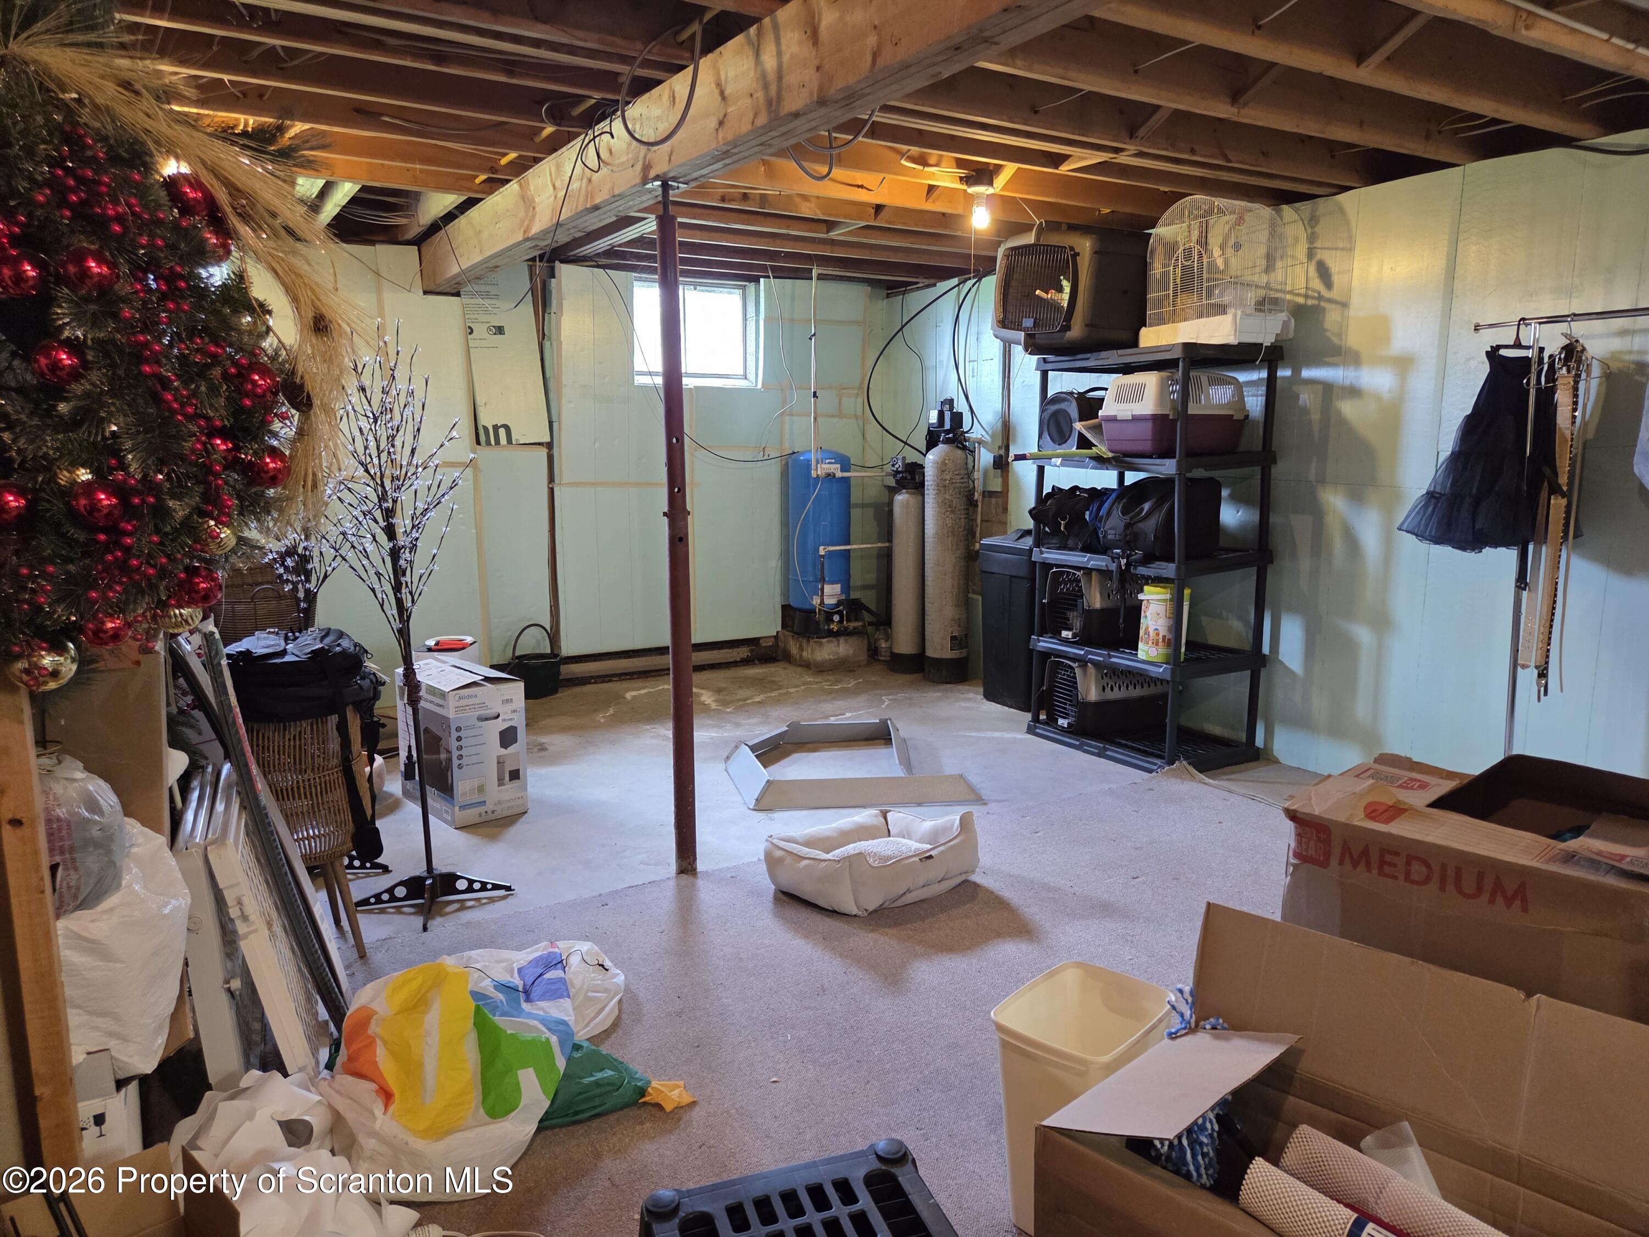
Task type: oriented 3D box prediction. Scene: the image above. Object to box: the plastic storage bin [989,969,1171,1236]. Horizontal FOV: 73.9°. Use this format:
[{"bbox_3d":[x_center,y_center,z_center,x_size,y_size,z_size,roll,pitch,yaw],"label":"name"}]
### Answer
[{"bbox_3d":[0.477,0.906,2.015,0.225,0.416,0.292,7,12,40],"label":"plastic storage bin"}]

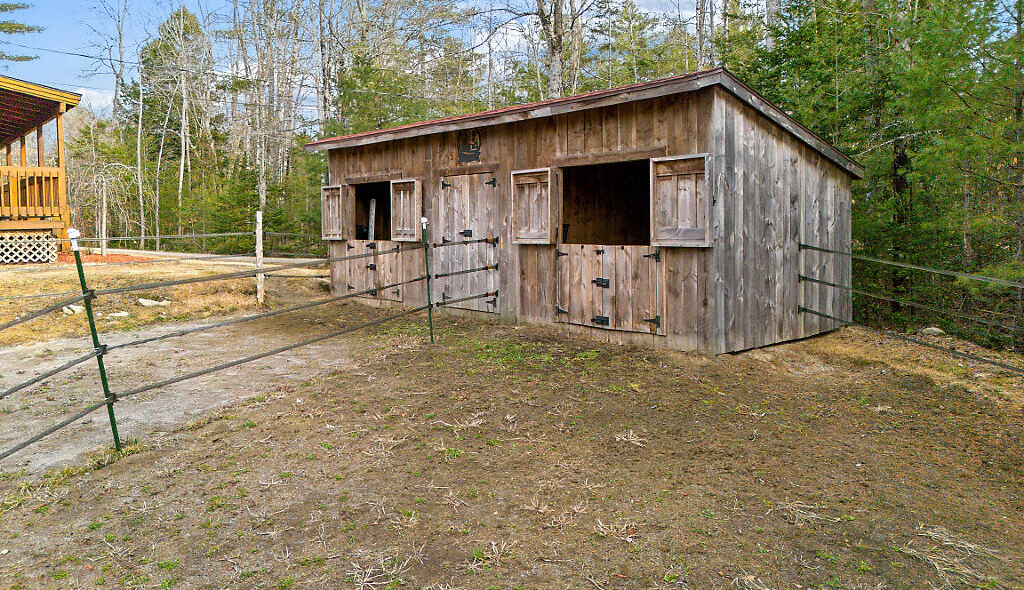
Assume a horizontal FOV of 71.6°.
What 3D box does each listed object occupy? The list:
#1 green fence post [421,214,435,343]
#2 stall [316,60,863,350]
[{"bbox_3d":[-0.994,-0.167,8.479,0.065,1.498,0.065,-1,6,19],"label":"green fence post"},{"bbox_3d":[0.553,-1.208,11.609,3.858,2.959,8.555,-5,7,-43],"label":"stall"}]

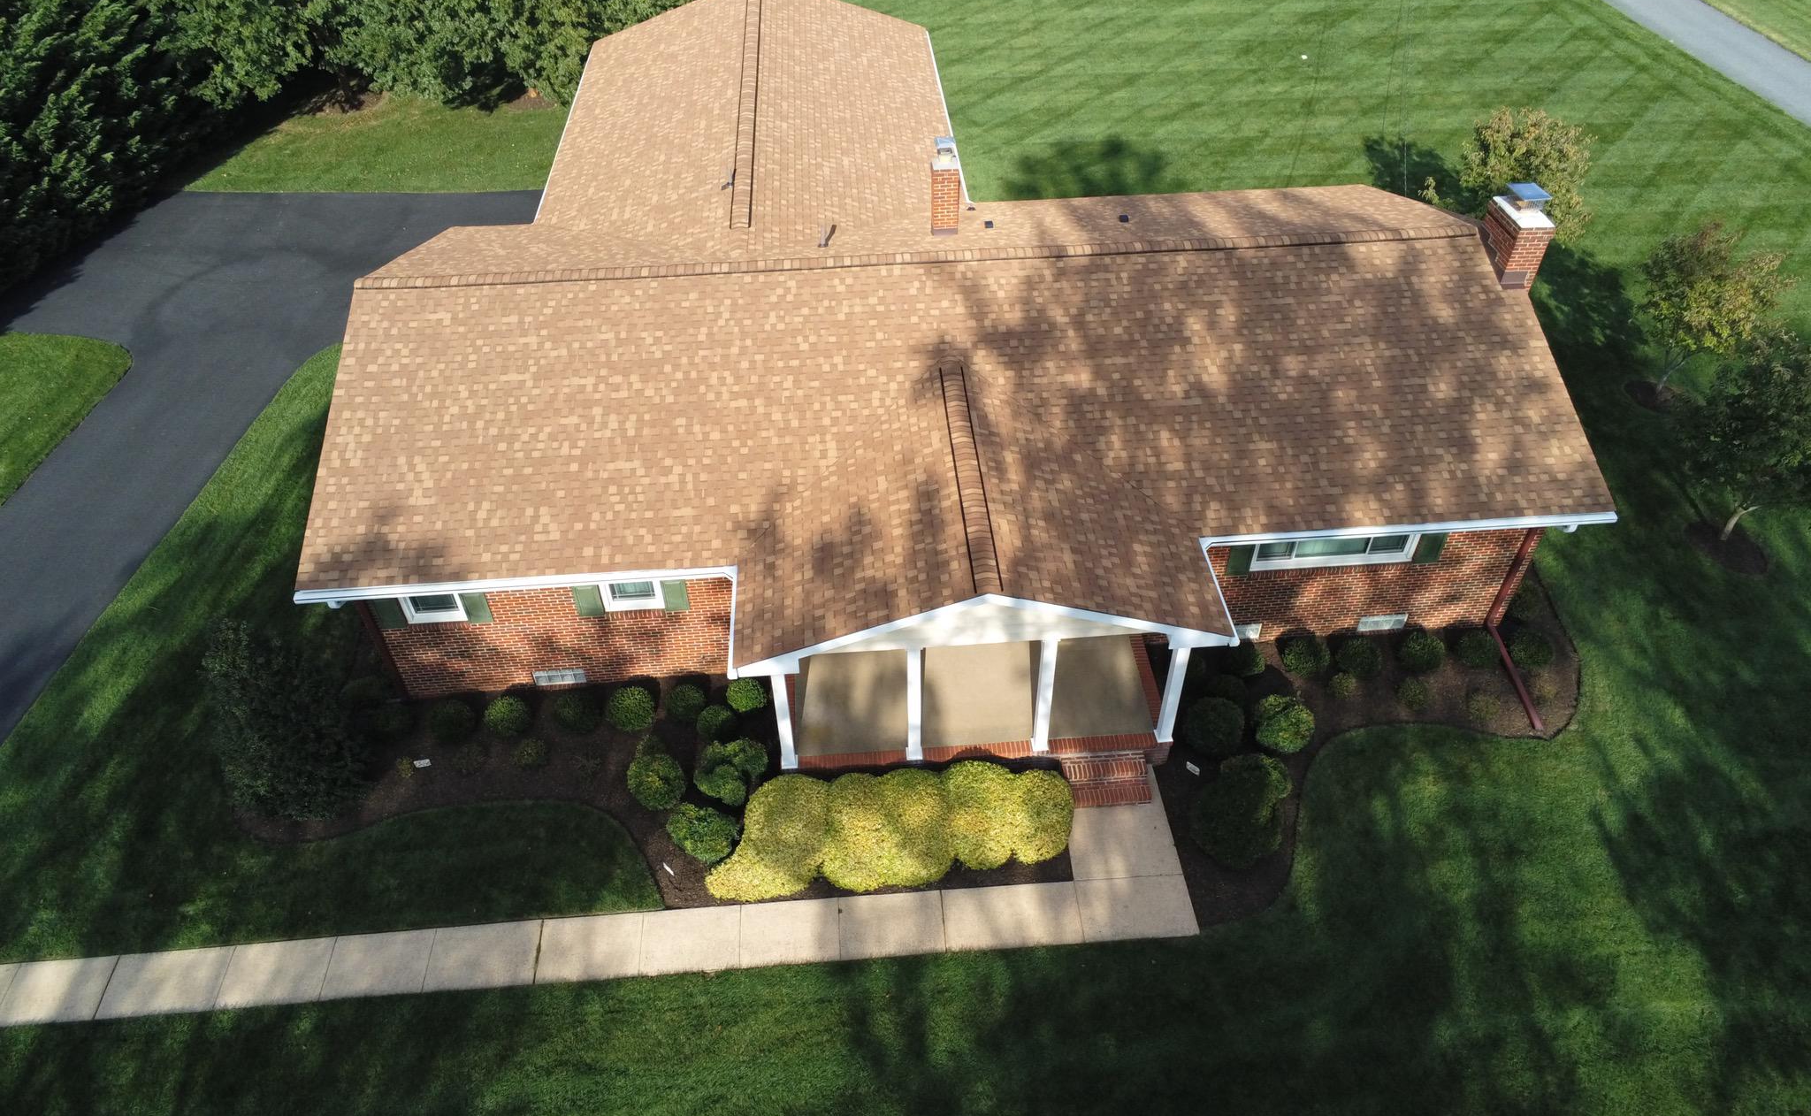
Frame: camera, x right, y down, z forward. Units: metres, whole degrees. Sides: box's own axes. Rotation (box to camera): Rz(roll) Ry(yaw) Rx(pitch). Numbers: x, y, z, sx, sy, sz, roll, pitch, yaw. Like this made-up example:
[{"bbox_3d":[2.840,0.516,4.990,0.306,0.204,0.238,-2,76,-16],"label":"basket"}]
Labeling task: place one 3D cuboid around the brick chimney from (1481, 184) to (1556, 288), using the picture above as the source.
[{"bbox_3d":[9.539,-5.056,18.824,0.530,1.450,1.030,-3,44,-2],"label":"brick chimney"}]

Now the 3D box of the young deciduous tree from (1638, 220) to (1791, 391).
[{"bbox_3d":[15.311,-4.747,23.155,2.550,3.640,2.550,-3,44,-2],"label":"young deciduous tree"}]

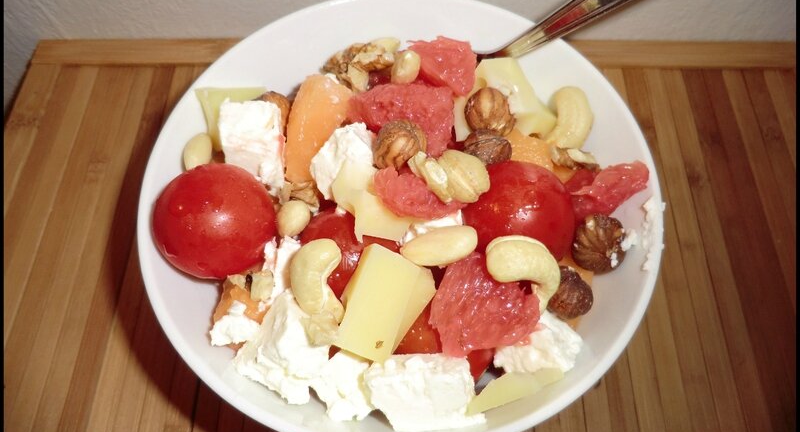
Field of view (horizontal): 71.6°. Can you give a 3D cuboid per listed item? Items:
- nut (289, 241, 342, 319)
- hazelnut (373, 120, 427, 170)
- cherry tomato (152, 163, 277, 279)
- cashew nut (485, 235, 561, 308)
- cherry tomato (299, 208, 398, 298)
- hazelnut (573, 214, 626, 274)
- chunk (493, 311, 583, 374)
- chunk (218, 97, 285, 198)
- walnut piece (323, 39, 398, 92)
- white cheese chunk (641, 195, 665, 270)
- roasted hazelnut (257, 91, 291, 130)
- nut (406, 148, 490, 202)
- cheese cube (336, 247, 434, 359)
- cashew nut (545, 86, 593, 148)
[{"bbox_3d":[-0.024,0.018,0.161,0.015,0.011,0.022,-7,64,-4],"label":"nut"},{"bbox_3d":[0.000,-0.021,0.165,0.015,0.015,0.015,0,64,0],"label":"hazelnut"},{"bbox_3d":[-0.051,0.001,0.153,0.033,0.032,0.033,0,64,1],"label":"cherry tomato"},{"bbox_3d":[0.035,0.016,0.160,0.016,0.011,0.024,-40,70,-18],"label":"cashew nut"},{"bbox_3d":[-0.014,0.012,0.153,0.029,0.029,0.029,0,64,1],"label":"cherry tomato"},{"bbox_3d":[0.061,0.008,0.171,0.016,0.016,0.016,0,64,0],"label":"hazelnut"},{"bbox_3d":[0.039,0.037,0.161,0.025,0.014,0.019,-12,65,-6],"label":"chunk"},{"bbox_3d":[-0.047,-0.022,0.175,0.019,0.019,0.019,7,64,3],"label":"chunk"},{"bbox_3d":[-0.015,-0.056,0.207,0.026,0.013,0.018,-8,64,-4],"label":"walnut piece"},{"bbox_3d":[0.067,0.004,0.148,0.005,0.006,0.019,1,64,2],"label":"white cheese chunk"},{"bbox_3d":[-0.046,-0.037,0.197,0.015,0.015,0.015,0,64,0],"label":"roasted hazelnut"},{"bbox_3d":[0.013,-0.010,0.146,0.021,0.009,0.013,16,65,8],"label":"nut"},{"bbox_3d":[-0.004,0.026,0.160,0.017,0.016,0.030,14,78,24],"label":"cheese cube"},{"bbox_3d":[0.057,-0.033,0.184,0.013,0.011,0.020,14,95,6],"label":"cashew nut"}]

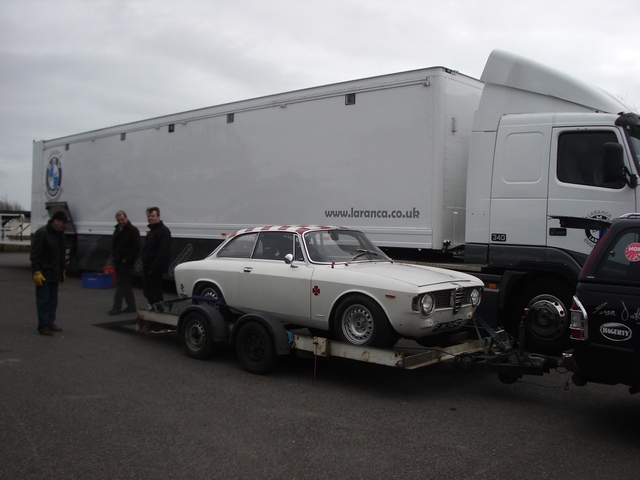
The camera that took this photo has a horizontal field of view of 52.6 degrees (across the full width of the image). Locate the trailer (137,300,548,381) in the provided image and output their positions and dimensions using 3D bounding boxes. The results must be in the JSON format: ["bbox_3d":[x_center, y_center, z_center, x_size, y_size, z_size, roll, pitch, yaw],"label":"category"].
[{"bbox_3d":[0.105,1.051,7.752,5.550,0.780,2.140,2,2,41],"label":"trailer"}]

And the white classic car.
[{"bbox_3d":[-0.109,0.457,7.934,4.080,1.270,1.580,4,3,41],"label":"white classic car"}]

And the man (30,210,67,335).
[{"bbox_3d":[-3.881,0.457,9.250,0.380,1.760,0.530,1,1,10],"label":"man"}]

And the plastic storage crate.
[{"bbox_3d":[-5.323,0.980,15.550,0.600,0.340,0.400,1,1,16],"label":"plastic storage crate"}]

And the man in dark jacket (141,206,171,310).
[{"bbox_3d":[-2.873,0.349,11.300,0.520,1.850,0.360,2,1,35],"label":"man in dark jacket"}]

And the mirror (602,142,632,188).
[{"bbox_3d":[3.448,-0.863,7.500,0.220,0.530,0.380,2,2,43],"label":"mirror"}]

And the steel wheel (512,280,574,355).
[{"bbox_3d":[2.980,0.985,8.280,0.310,1.000,1.000,0,1,-38],"label":"steel wheel"}]

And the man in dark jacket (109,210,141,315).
[{"bbox_3d":[-3.423,0.384,11.300,0.530,1.800,0.380,2,1,27],"label":"man in dark jacket"}]

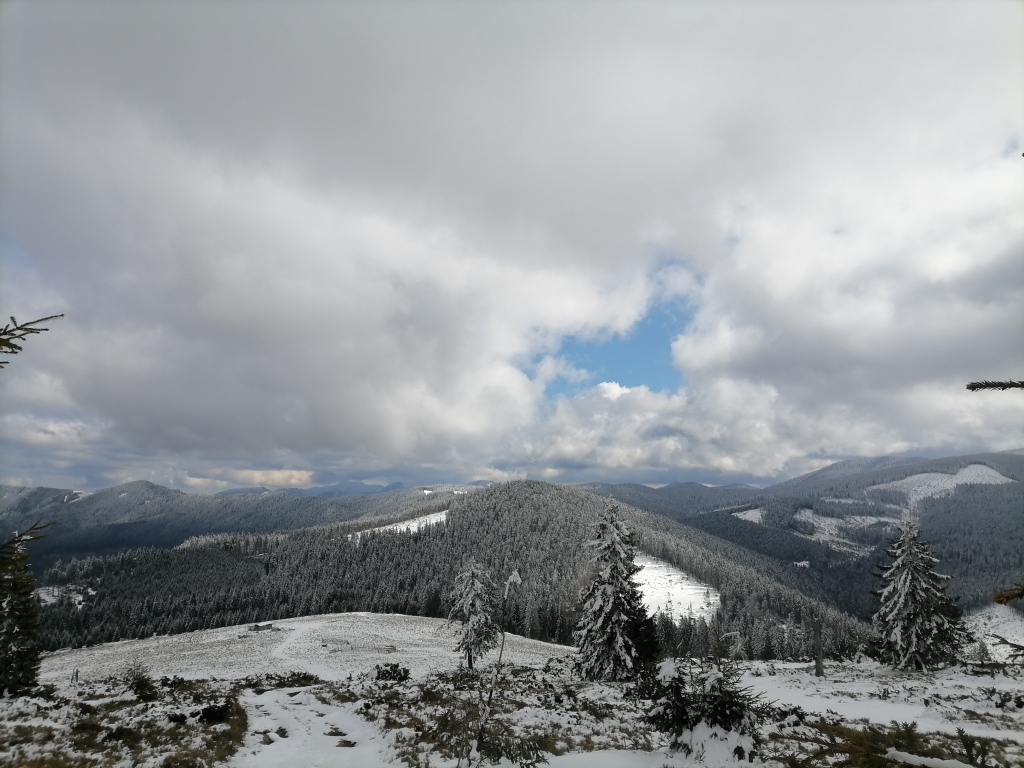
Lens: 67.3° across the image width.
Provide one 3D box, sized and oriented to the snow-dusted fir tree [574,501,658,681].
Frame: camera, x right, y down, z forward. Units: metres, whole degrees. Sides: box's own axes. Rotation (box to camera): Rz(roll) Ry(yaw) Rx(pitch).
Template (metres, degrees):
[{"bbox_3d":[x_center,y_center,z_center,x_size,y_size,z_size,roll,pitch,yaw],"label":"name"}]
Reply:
[{"bbox_3d":[3.293,6.478,24.354,2.628,5.644,2.628,0,-8,0],"label":"snow-dusted fir tree"}]

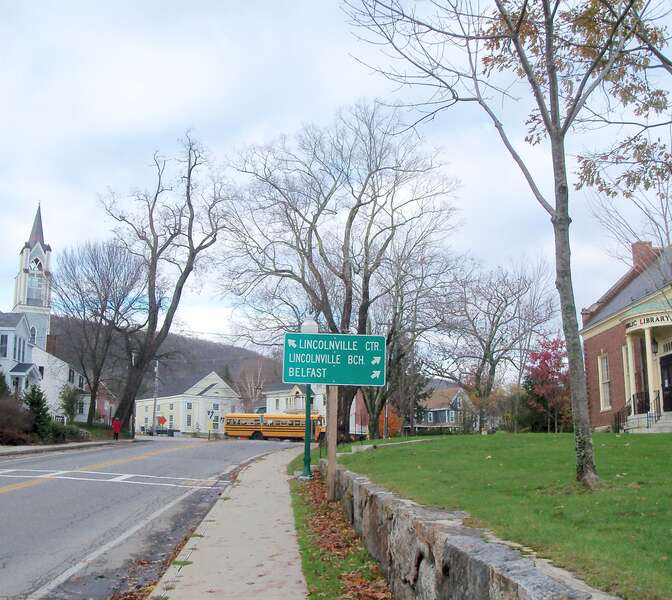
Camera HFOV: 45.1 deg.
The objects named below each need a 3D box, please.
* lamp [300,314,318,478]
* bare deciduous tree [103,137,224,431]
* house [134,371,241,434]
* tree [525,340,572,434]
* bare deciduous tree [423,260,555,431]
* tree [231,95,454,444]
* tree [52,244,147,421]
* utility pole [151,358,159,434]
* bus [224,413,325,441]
[{"bbox_3d":[-0.693,2.519,21.166,0.470,4.159,0.470,0,-9,0],"label":"lamp"},{"bbox_3d":[-13.704,-1.440,65.017,9.796,24.475,8.800,0,-9,0],"label":"bare deciduous tree"},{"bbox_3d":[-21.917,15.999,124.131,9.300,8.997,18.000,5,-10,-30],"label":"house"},{"bbox_3d":[15.248,6.076,57.770,3.286,6.686,3.300,0,-9,0],"label":"tree"},{"bbox_3d":[12.301,3.596,65.249,10.646,13.842,9.800,0,-9,0],"label":"bare deciduous tree"},{"bbox_3d":[0.207,-2.029,47.907,13.606,20.622,12.500,0,-9,0],"label":"tree"},{"bbox_3d":[-18.241,2.337,62.391,7.246,14.509,7.000,0,-9,0],"label":"tree"},{"bbox_3d":[-24.524,13.001,109.296,0.500,10.203,0.450,0,-9,0],"label":"utility pole"},{"bbox_3d":[-6.072,13.680,86.926,11.600,3.100,2.450,-2,-9,12],"label":"bus"}]

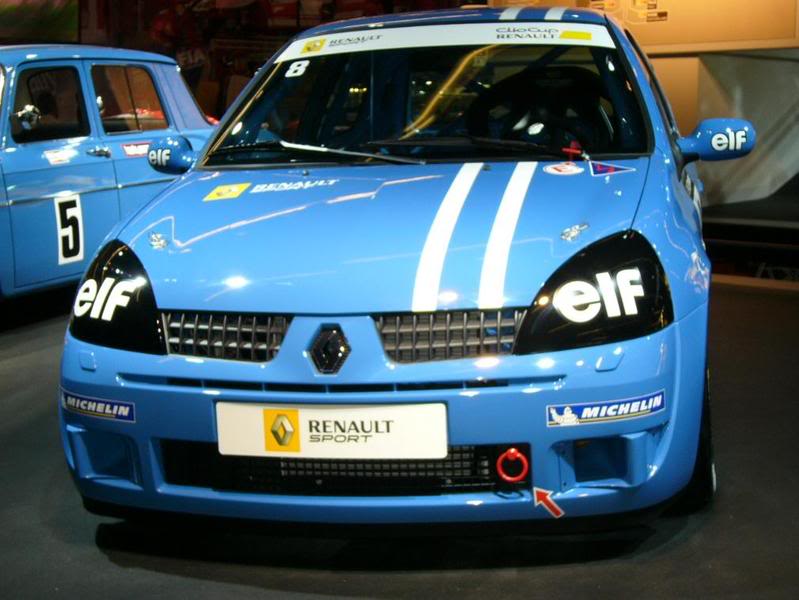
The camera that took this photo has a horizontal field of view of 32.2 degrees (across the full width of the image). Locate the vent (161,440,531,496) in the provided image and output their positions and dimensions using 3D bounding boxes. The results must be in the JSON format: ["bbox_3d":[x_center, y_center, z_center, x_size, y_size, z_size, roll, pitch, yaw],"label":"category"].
[{"bbox_3d":[-0.134,0.378,3.124,0.850,0.115,0.070,0,10,12],"label":"vent"}]

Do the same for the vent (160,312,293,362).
[{"bbox_3d":[-0.394,0.082,3.123,0.305,0.103,0.070,1,11,21],"label":"vent"}]

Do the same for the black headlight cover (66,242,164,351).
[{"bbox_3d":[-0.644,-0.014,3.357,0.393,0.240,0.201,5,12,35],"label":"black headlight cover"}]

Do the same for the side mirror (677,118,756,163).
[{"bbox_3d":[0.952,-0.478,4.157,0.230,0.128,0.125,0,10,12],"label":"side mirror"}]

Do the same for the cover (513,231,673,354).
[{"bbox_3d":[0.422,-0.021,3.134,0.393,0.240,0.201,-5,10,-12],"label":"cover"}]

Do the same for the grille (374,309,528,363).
[{"bbox_3d":[0.106,0.079,3.019,0.310,0.103,0.070,-2,10,3],"label":"grille"}]

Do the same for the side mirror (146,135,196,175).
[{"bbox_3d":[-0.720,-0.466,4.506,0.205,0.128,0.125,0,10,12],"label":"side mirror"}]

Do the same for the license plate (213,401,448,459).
[{"bbox_3d":[-0.151,0.287,3.045,0.520,0.118,0.020,0,10,12],"label":"license plate"}]

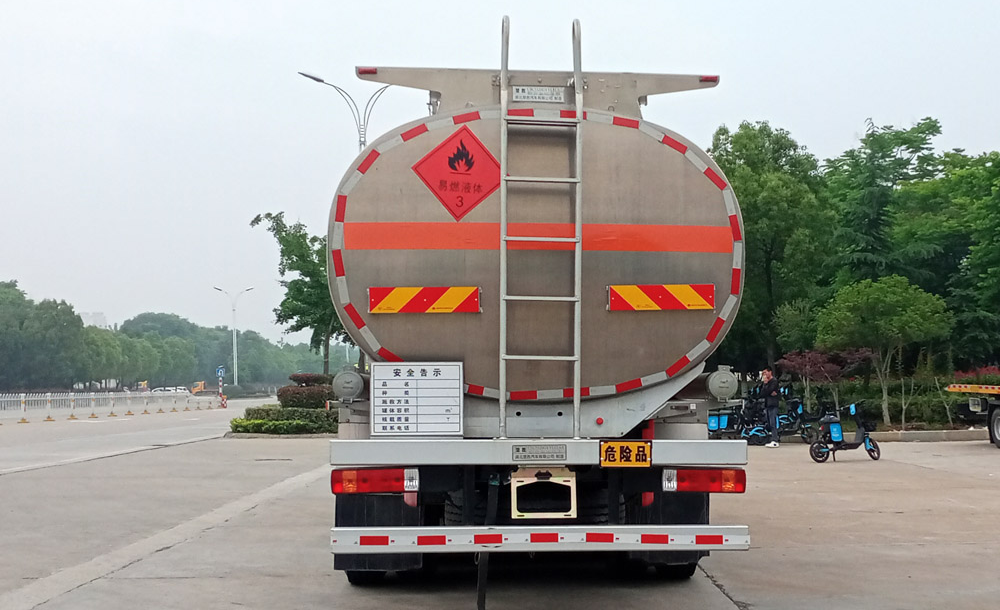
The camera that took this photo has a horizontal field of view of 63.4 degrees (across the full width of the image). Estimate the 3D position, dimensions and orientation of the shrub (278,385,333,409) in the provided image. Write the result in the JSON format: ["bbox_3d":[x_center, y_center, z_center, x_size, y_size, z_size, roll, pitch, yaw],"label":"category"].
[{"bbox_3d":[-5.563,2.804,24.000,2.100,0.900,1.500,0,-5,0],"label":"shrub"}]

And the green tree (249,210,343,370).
[{"bbox_3d":[-5.898,0.241,26.000,4.100,7.100,4.000,0,-5,0],"label":"green tree"}]

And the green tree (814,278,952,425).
[{"bbox_3d":[9.744,1.128,20.500,3.450,3.800,3.200,0,-5,0],"label":"green tree"}]

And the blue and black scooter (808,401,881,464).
[{"bbox_3d":[6.117,2.236,14.300,1.550,1.100,0.620,2,-5,-20],"label":"blue and black scooter"}]

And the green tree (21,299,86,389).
[{"bbox_3d":[-36.431,3.712,66.000,5.600,8.600,5.500,0,-5,0],"label":"green tree"}]

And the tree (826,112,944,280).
[{"bbox_3d":[12.936,-1.513,27.500,4.400,9.600,4.200,0,-5,0],"label":"tree"}]

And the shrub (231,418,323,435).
[{"bbox_3d":[-5.646,3.152,20.900,2.700,0.450,1.000,0,-5,0],"label":"shrub"}]

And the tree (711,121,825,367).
[{"bbox_3d":[8.464,-1.245,25.500,4.200,9.200,4.200,0,-5,0],"label":"tree"}]

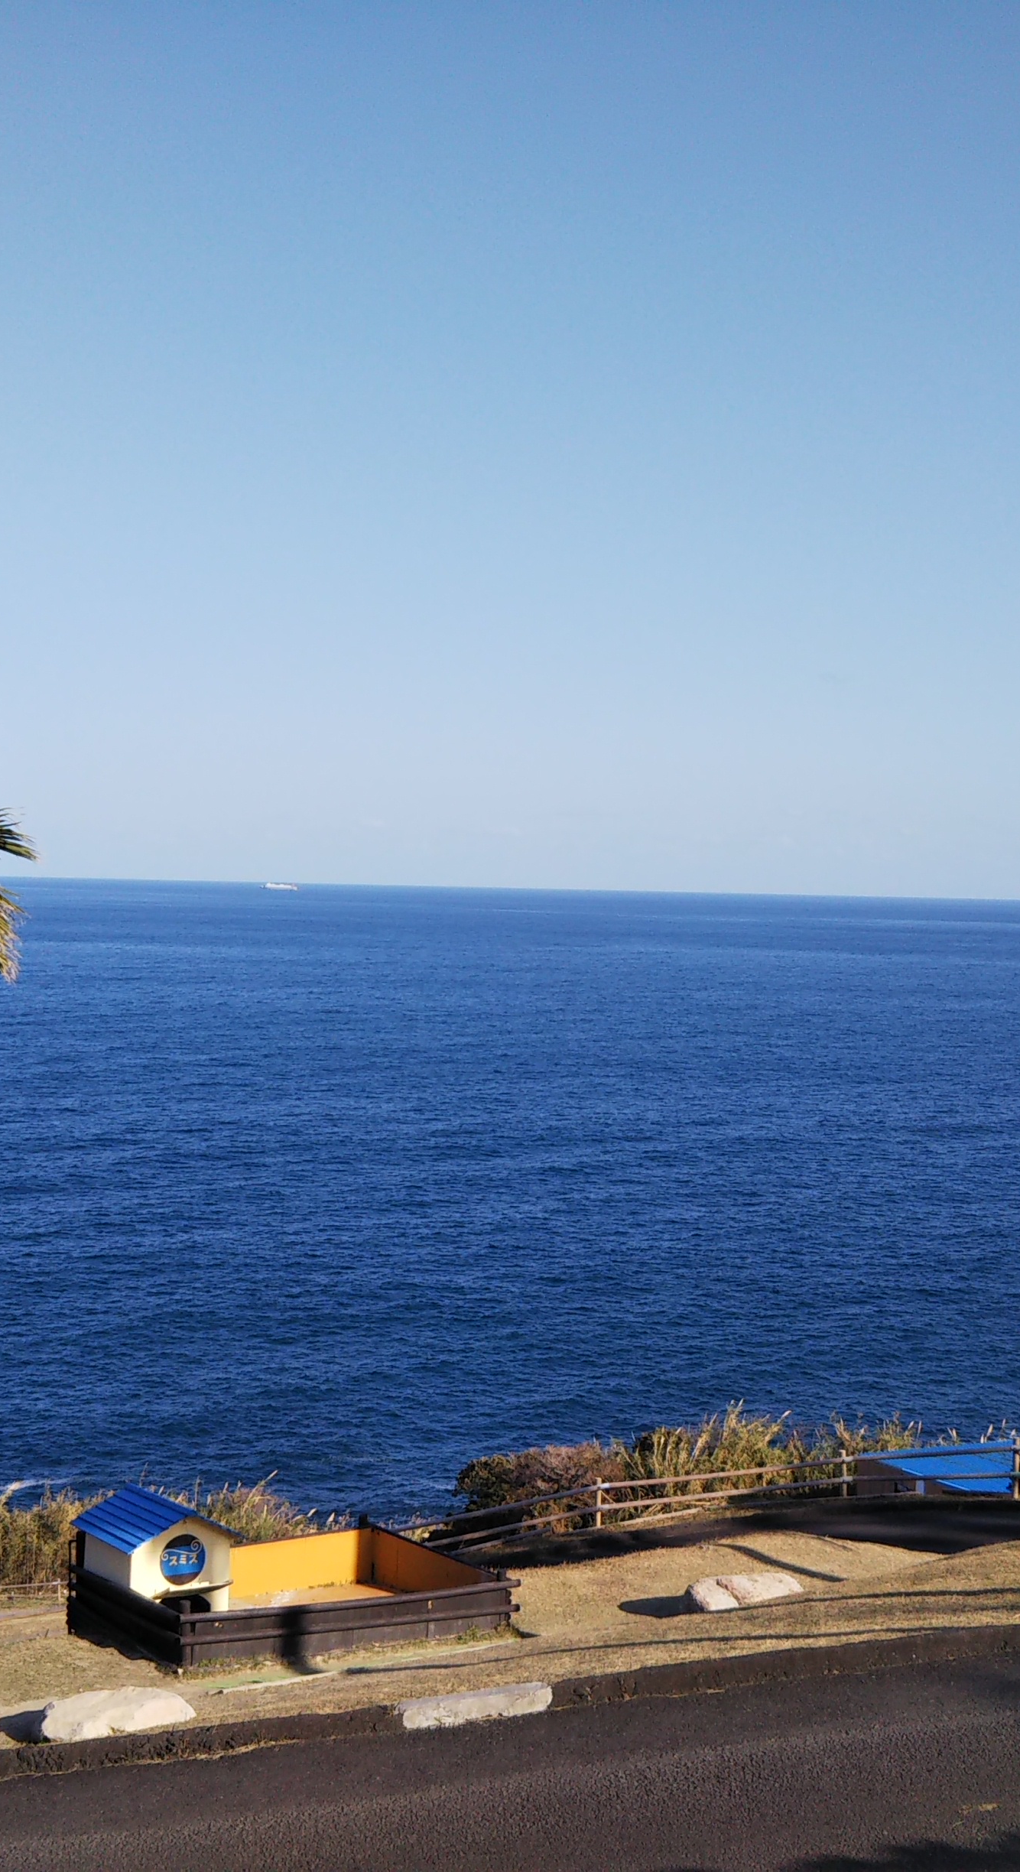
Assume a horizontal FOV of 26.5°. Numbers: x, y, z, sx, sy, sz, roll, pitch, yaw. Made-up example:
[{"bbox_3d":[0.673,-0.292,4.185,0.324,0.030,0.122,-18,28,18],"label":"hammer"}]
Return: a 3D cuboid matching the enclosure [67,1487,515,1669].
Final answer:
[{"bbox_3d":[-2.168,6.158,21.471,3.450,1.150,2.300,0,2,-32],"label":"enclosure"}]

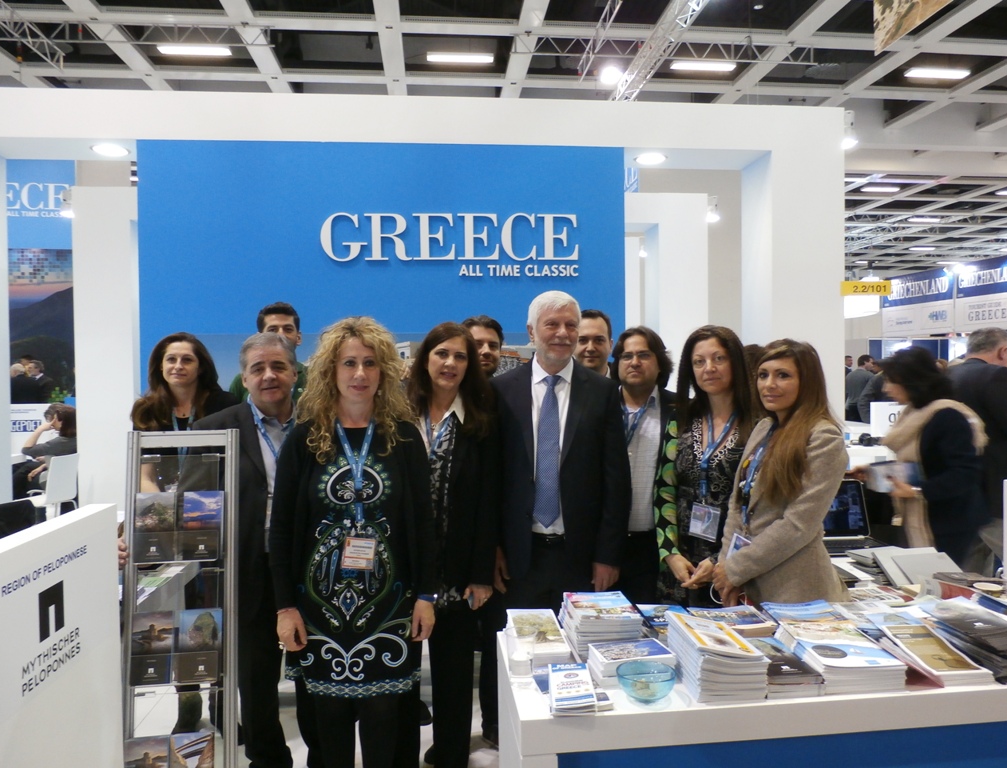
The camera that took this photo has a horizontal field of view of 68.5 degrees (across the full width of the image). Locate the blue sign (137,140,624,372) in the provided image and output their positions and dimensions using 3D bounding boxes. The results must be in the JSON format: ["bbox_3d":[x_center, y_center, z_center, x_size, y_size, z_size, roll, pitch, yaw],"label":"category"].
[{"bbox_3d":[-0.526,0.186,3.543,2.250,2.620,0.100,-1,1,-6],"label":"blue sign"}]

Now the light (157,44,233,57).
[{"bbox_3d":[-6.437,-6.948,15.397,1.480,0.090,0.360,-1,1,-6],"label":"light"}]

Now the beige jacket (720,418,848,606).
[{"bbox_3d":[0.928,0.439,2.450,0.340,0.660,0.430,-2,2,-40],"label":"beige jacket"}]

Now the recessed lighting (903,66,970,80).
[{"bbox_3d":[10.054,-7.193,17.122,1.480,0.090,0.360,-1,1,-6],"label":"recessed lighting"}]

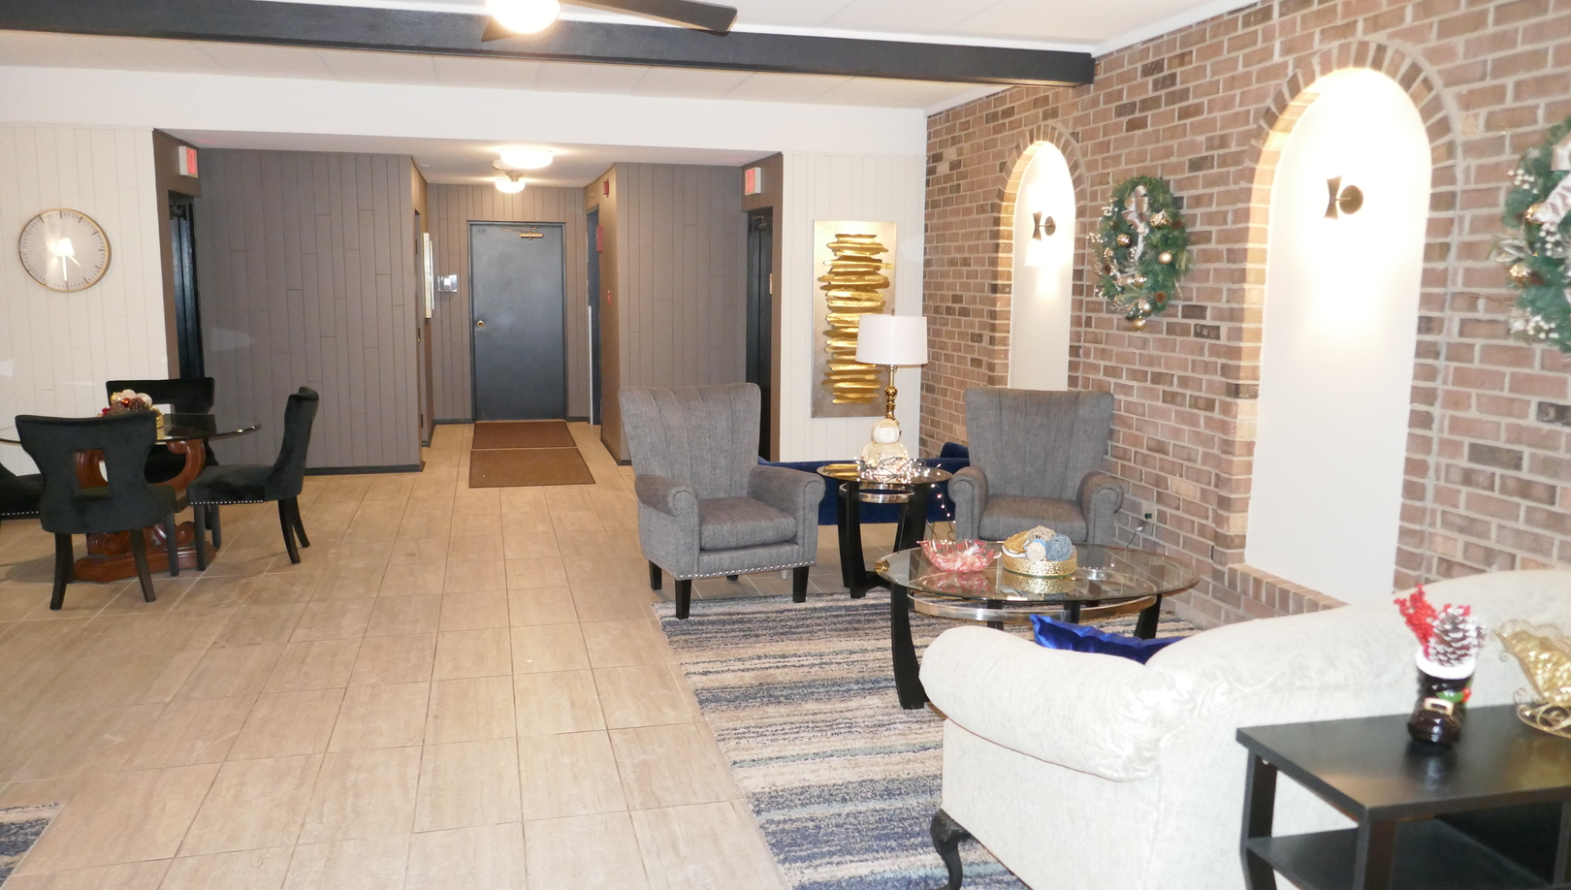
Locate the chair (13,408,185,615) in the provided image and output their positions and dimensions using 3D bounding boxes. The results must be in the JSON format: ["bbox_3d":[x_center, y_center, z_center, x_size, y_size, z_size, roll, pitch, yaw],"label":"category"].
[{"bbox_3d":[-3.244,0.263,5.210,0.540,0.920,0.600,-2,9,-22],"label":"chair"}]

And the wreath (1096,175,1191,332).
[{"bbox_3d":[1.747,-0.947,5.338,0.170,0.730,0.700,-1,9,-15],"label":"wreath"}]

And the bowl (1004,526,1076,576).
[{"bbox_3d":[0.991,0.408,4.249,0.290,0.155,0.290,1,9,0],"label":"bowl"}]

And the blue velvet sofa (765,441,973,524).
[{"bbox_3d":[0.479,0.296,6.191,1.500,0.640,0.760,-1,9,-11],"label":"blue velvet sofa"}]

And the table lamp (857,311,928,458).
[{"bbox_3d":[0.535,-0.273,5.575,0.371,0.803,0.371,1,9,0],"label":"table lamp"}]

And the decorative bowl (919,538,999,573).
[{"bbox_3d":[0.685,0.431,4.258,0.310,0.095,0.300,-1,9,-15],"label":"decorative bowl"}]

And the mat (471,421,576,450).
[{"bbox_3d":[-2.606,-0.119,10.780,0.920,0.012,1.830,-1,9,-15],"label":"mat"}]

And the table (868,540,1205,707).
[{"bbox_3d":[0.995,0.720,4.382,1.300,0.475,0.900,0,9,-7],"label":"table"}]

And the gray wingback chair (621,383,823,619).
[{"bbox_3d":[-0.334,0.244,5.466,0.770,1.030,0.730,-4,10,-28],"label":"gray wingback chair"}]

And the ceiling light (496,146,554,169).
[{"bbox_3d":[-1.881,-2.077,7.943,0.380,0.120,0.380,-1,9,-15],"label":"ceiling light"}]

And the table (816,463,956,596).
[{"bbox_3d":[0.496,0.446,5.535,0.685,0.608,0.685,1,9,0],"label":"table"}]

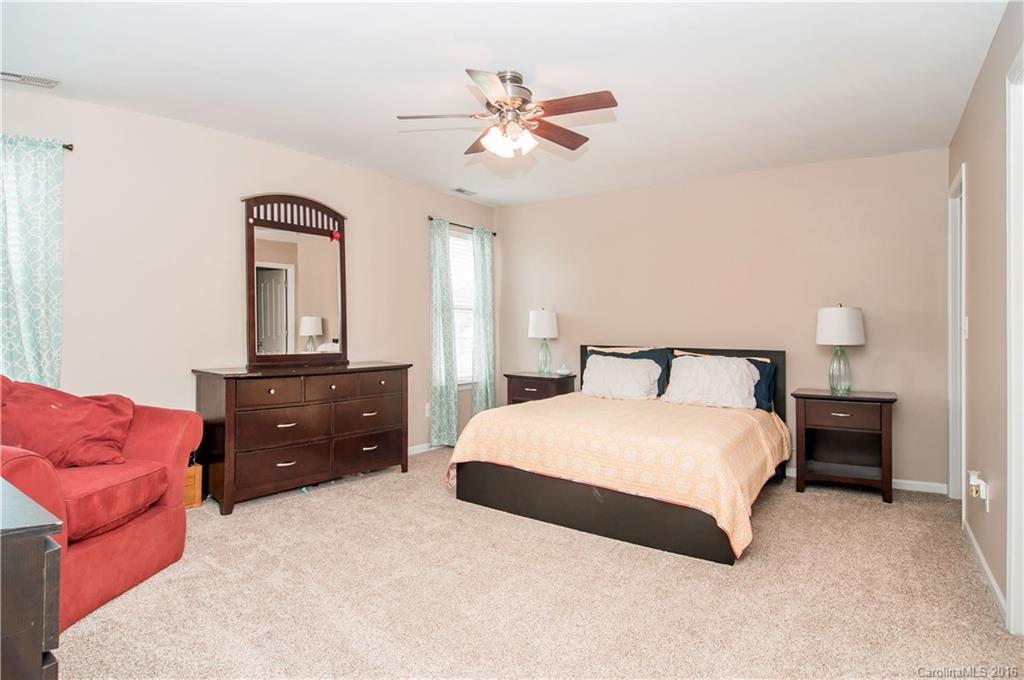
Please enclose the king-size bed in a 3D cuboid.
[{"bbox_3d":[0.915,0.597,3.672,1.880,1.030,1.950,0,1,36],"label":"king-size bed"}]

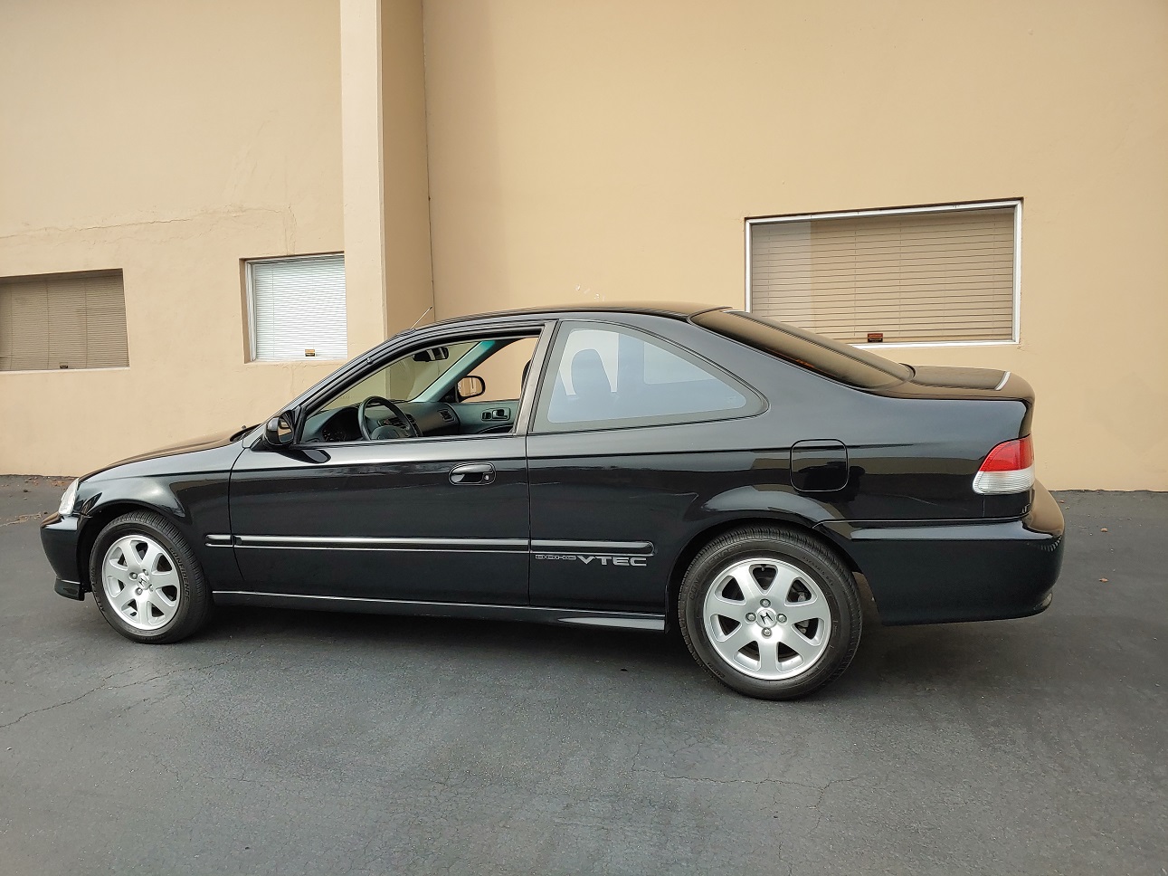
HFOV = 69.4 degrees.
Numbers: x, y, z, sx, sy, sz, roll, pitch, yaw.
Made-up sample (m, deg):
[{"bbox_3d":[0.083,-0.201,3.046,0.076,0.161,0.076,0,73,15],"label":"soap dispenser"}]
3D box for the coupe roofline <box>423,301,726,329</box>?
[{"bbox_3d":[0.046,-0.532,3.696,1.120,0.100,1.140,0,7,18],"label":"coupe roofline"}]

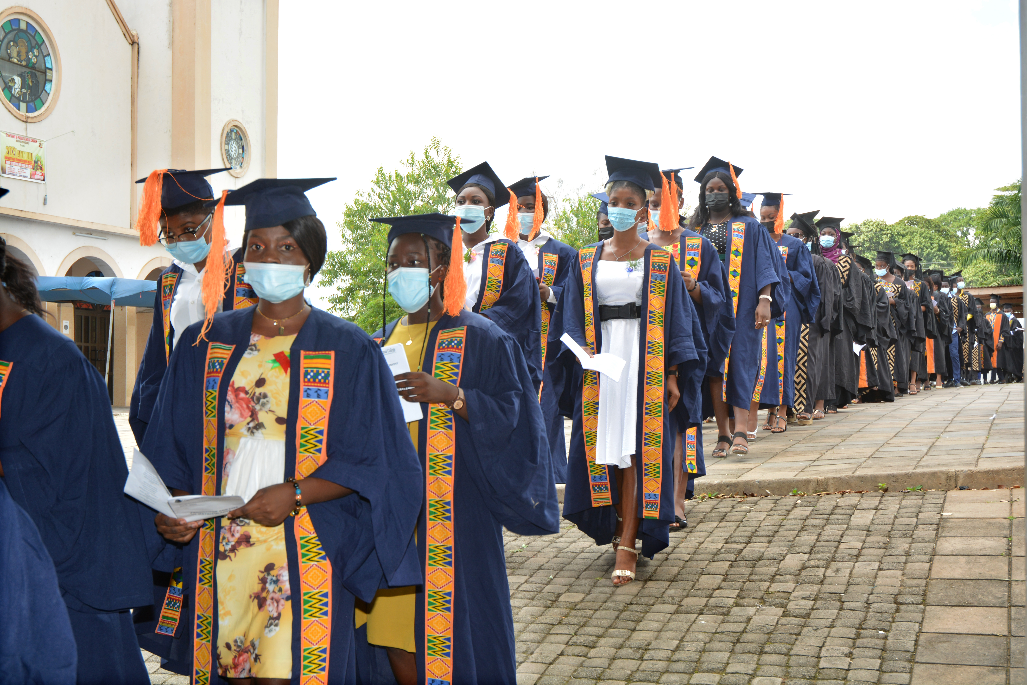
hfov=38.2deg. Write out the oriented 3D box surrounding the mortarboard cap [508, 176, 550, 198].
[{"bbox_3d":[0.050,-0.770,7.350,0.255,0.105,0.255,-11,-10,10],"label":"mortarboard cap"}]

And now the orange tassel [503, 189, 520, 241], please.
[{"bbox_3d":[-0.007,-0.580,6.720,0.068,0.238,0.060,-1,-2,20],"label":"orange tassel"}]

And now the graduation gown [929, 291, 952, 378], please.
[{"bbox_3d":[6.055,-0.127,21.300,0.520,1.230,0.380,-1,-2,38],"label":"graduation gown"}]

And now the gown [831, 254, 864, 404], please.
[{"bbox_3d":[2.925,-0.119,13.300,0.600,1.340,0.480,0,-1,20],"label":"gown"}]

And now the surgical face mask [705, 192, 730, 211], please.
[{"bbox_3d":[1.243,-0.857,9.050,0.150,0.125,0.080,1,5,9],"label":"surgical face mask"}]

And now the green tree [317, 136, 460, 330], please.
[{"bbox_3d":[-2.081,-1.154,27.000,3.200,5.200,3.100,0,-1,11],"label":"green tree"}]

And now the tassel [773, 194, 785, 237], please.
[{"bbox_3d":[1.886,-0.908,10.550,0.070,0.285,0.060,-1,-2,20],"label":"tassel"}]

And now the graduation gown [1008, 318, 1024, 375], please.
[{"bbox_3d":[10.741,0.069,32.000,0.600,1.330,0.480,-1,-1,36],"label":"graduation gown"}]

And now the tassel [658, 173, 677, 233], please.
[{"bbox_3d":[0.665,-0.608,6.420,0.062,0.250,0.050,-5,-1,15],"label":"tassel"}]

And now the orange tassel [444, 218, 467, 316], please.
[{"bbox_3d":[-0.162,-0.210,4.130,0.064,0.270,0.055,-1,-2,20],"label":"orange tassel"}]

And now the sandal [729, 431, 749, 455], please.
[{"bbox_3d":[1.284,0.572,8.450,0.100,0.130,0.240,0,-1,14],"label":"sandal"}]

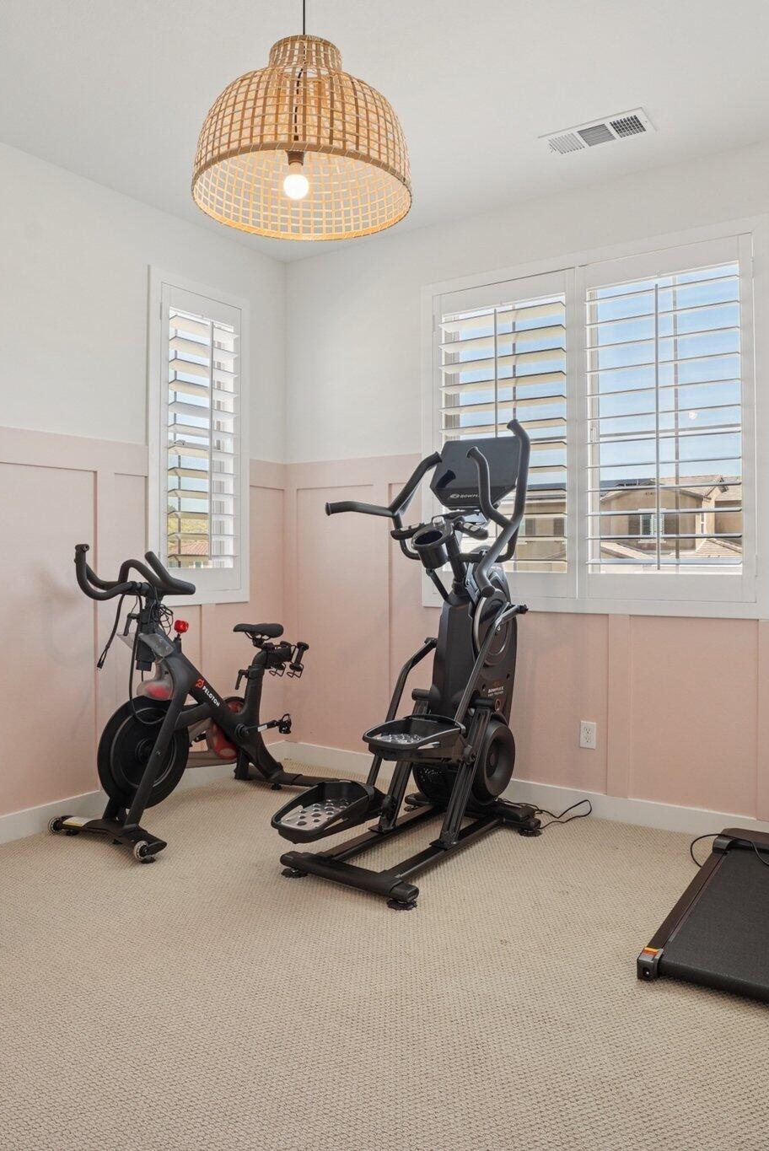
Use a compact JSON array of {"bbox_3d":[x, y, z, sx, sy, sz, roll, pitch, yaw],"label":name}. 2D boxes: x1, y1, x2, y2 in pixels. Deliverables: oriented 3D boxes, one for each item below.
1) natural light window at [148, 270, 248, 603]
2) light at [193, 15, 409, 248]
[{"bbox_3d":[-0.902,-0.653,3.833,0.090,1.590,0.617,1,2,38],"label":"natural light window"},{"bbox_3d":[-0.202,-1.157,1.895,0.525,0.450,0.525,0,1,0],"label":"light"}]

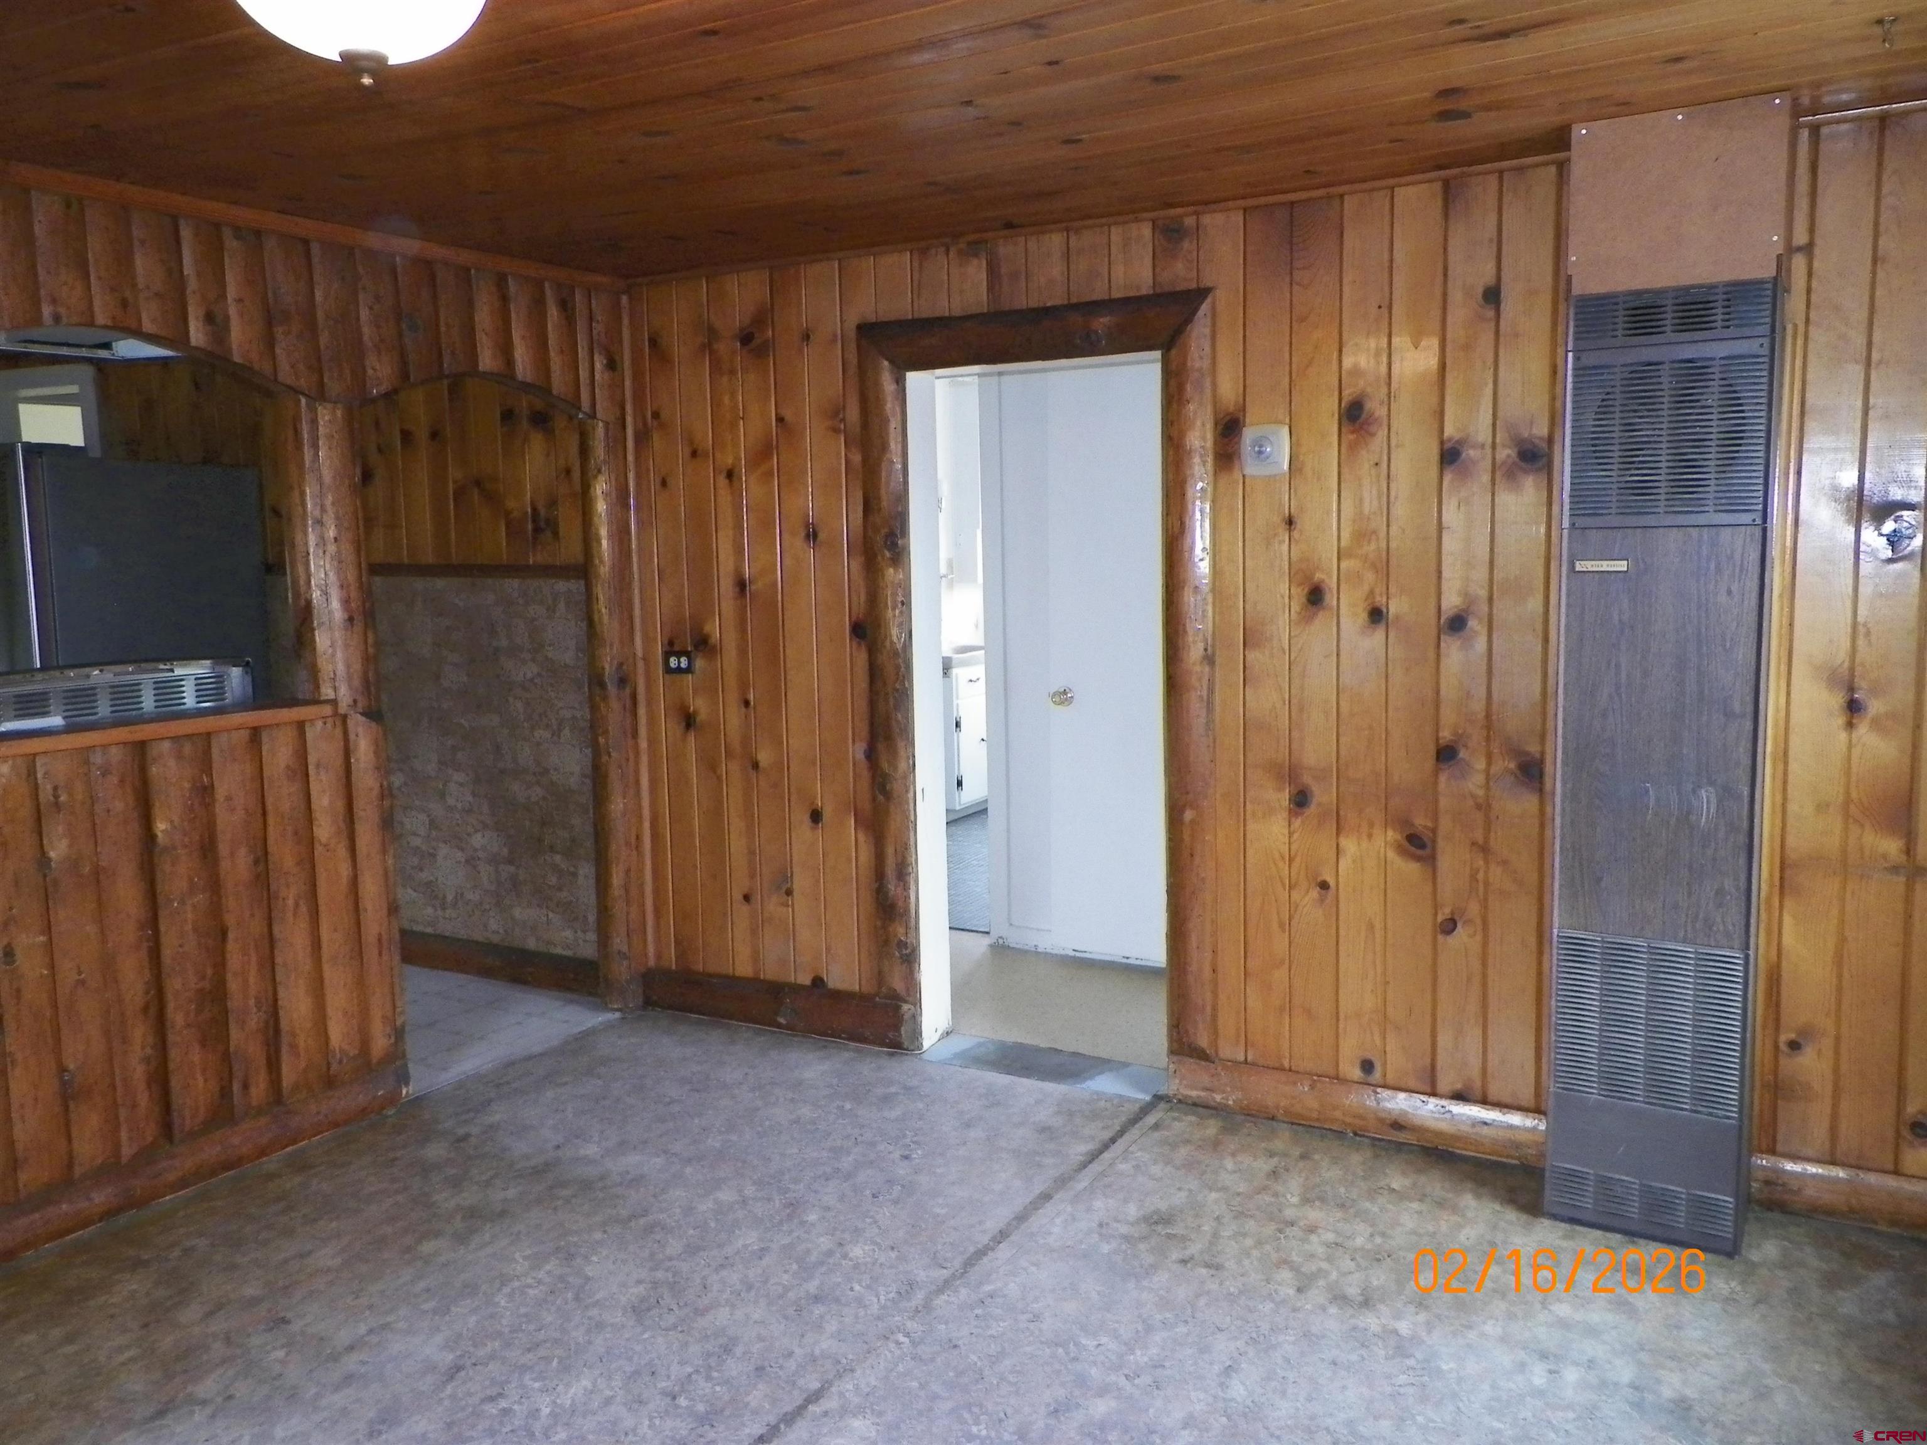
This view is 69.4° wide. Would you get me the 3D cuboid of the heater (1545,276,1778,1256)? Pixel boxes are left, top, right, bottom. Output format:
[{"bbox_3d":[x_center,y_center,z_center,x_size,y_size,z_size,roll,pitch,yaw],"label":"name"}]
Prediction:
[{"bbox_3d":[1.462,0.104,2.922,0.367,1.929,0.279,3,8,31],"label":"heater"}]

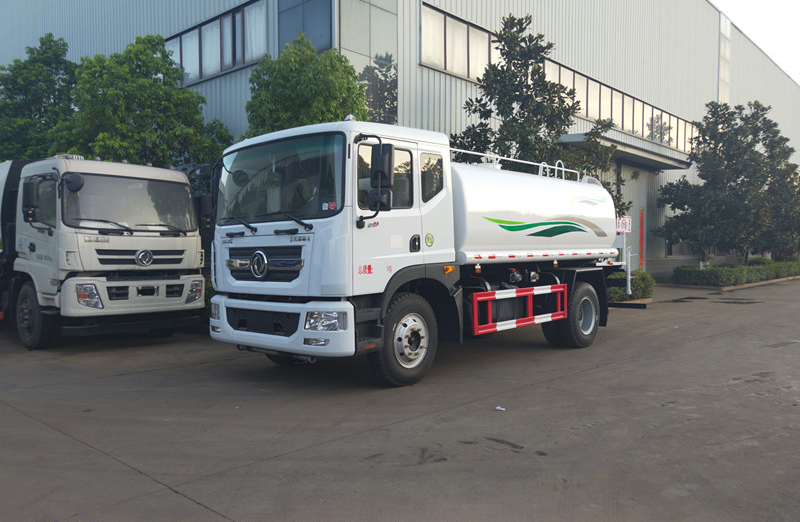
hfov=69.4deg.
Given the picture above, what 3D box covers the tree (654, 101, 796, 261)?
[{"bbox_3d":[13.700,-2.750,24.300,5.200,7.600,5.000,0,1,29],"label":"tree"}]

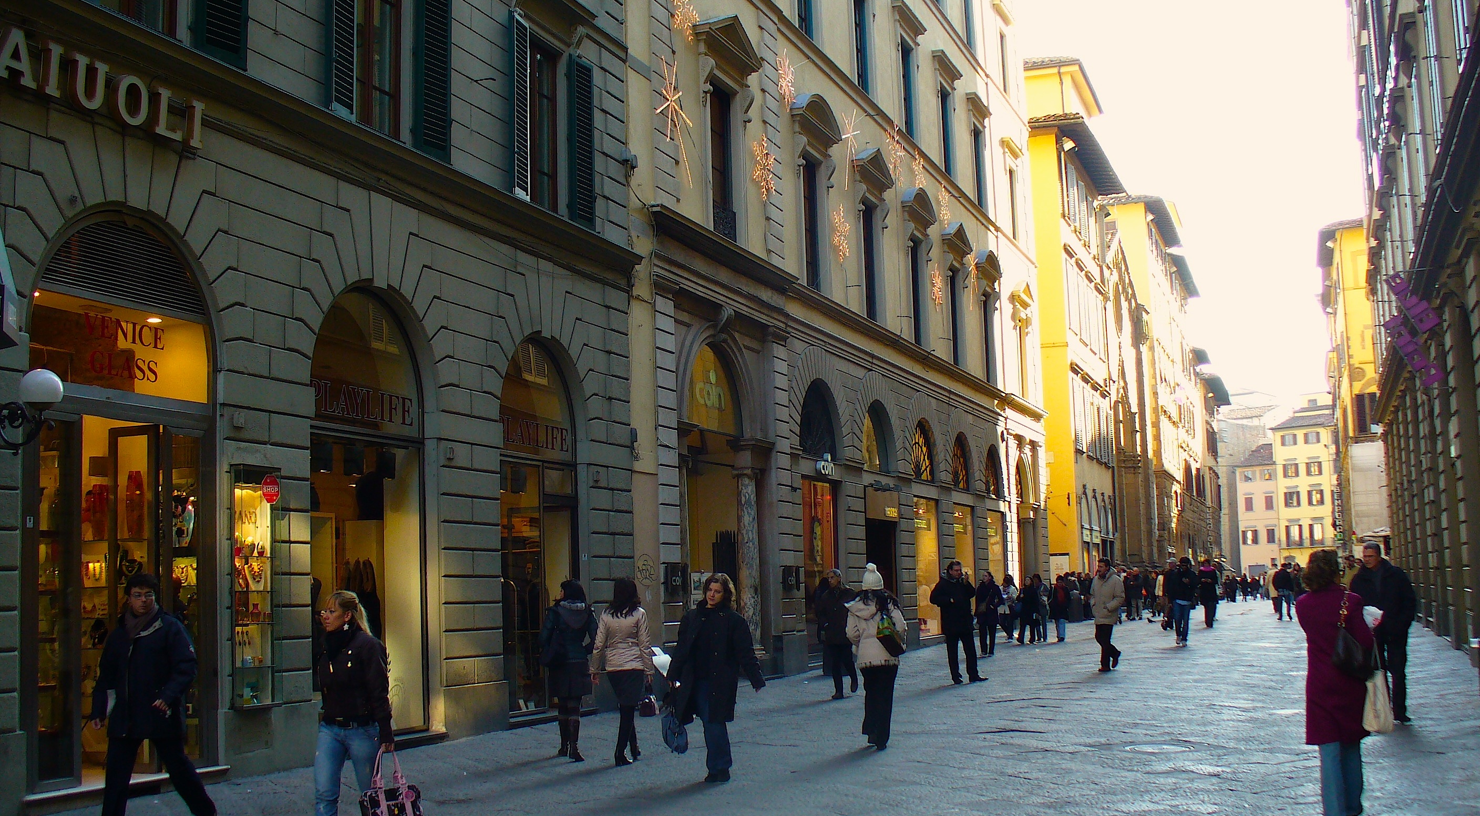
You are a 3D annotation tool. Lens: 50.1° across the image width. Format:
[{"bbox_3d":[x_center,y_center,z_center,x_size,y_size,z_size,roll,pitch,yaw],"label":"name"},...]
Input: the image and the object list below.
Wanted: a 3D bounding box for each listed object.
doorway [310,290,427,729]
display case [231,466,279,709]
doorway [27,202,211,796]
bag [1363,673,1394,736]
[{"bbox_3d":[-3.973,1.118,16.974,0.250,4.700,2.200,-4,-7,21],"label":"doorway"},{"bbox_3d":[-4.499,1.664,14.822,0.150,2.200,0.590,-4,-7,21],"label":"display case"},{"bbox_3d":[-5.289,1.095,13.552,0.250,4.150,2.120,-4,-7,21],"label":"doorway"},{"bbox_3d":[3.799,1.752,9.400,0.140,0.400,0.270,-6,-7,30],"label":"bag"}]

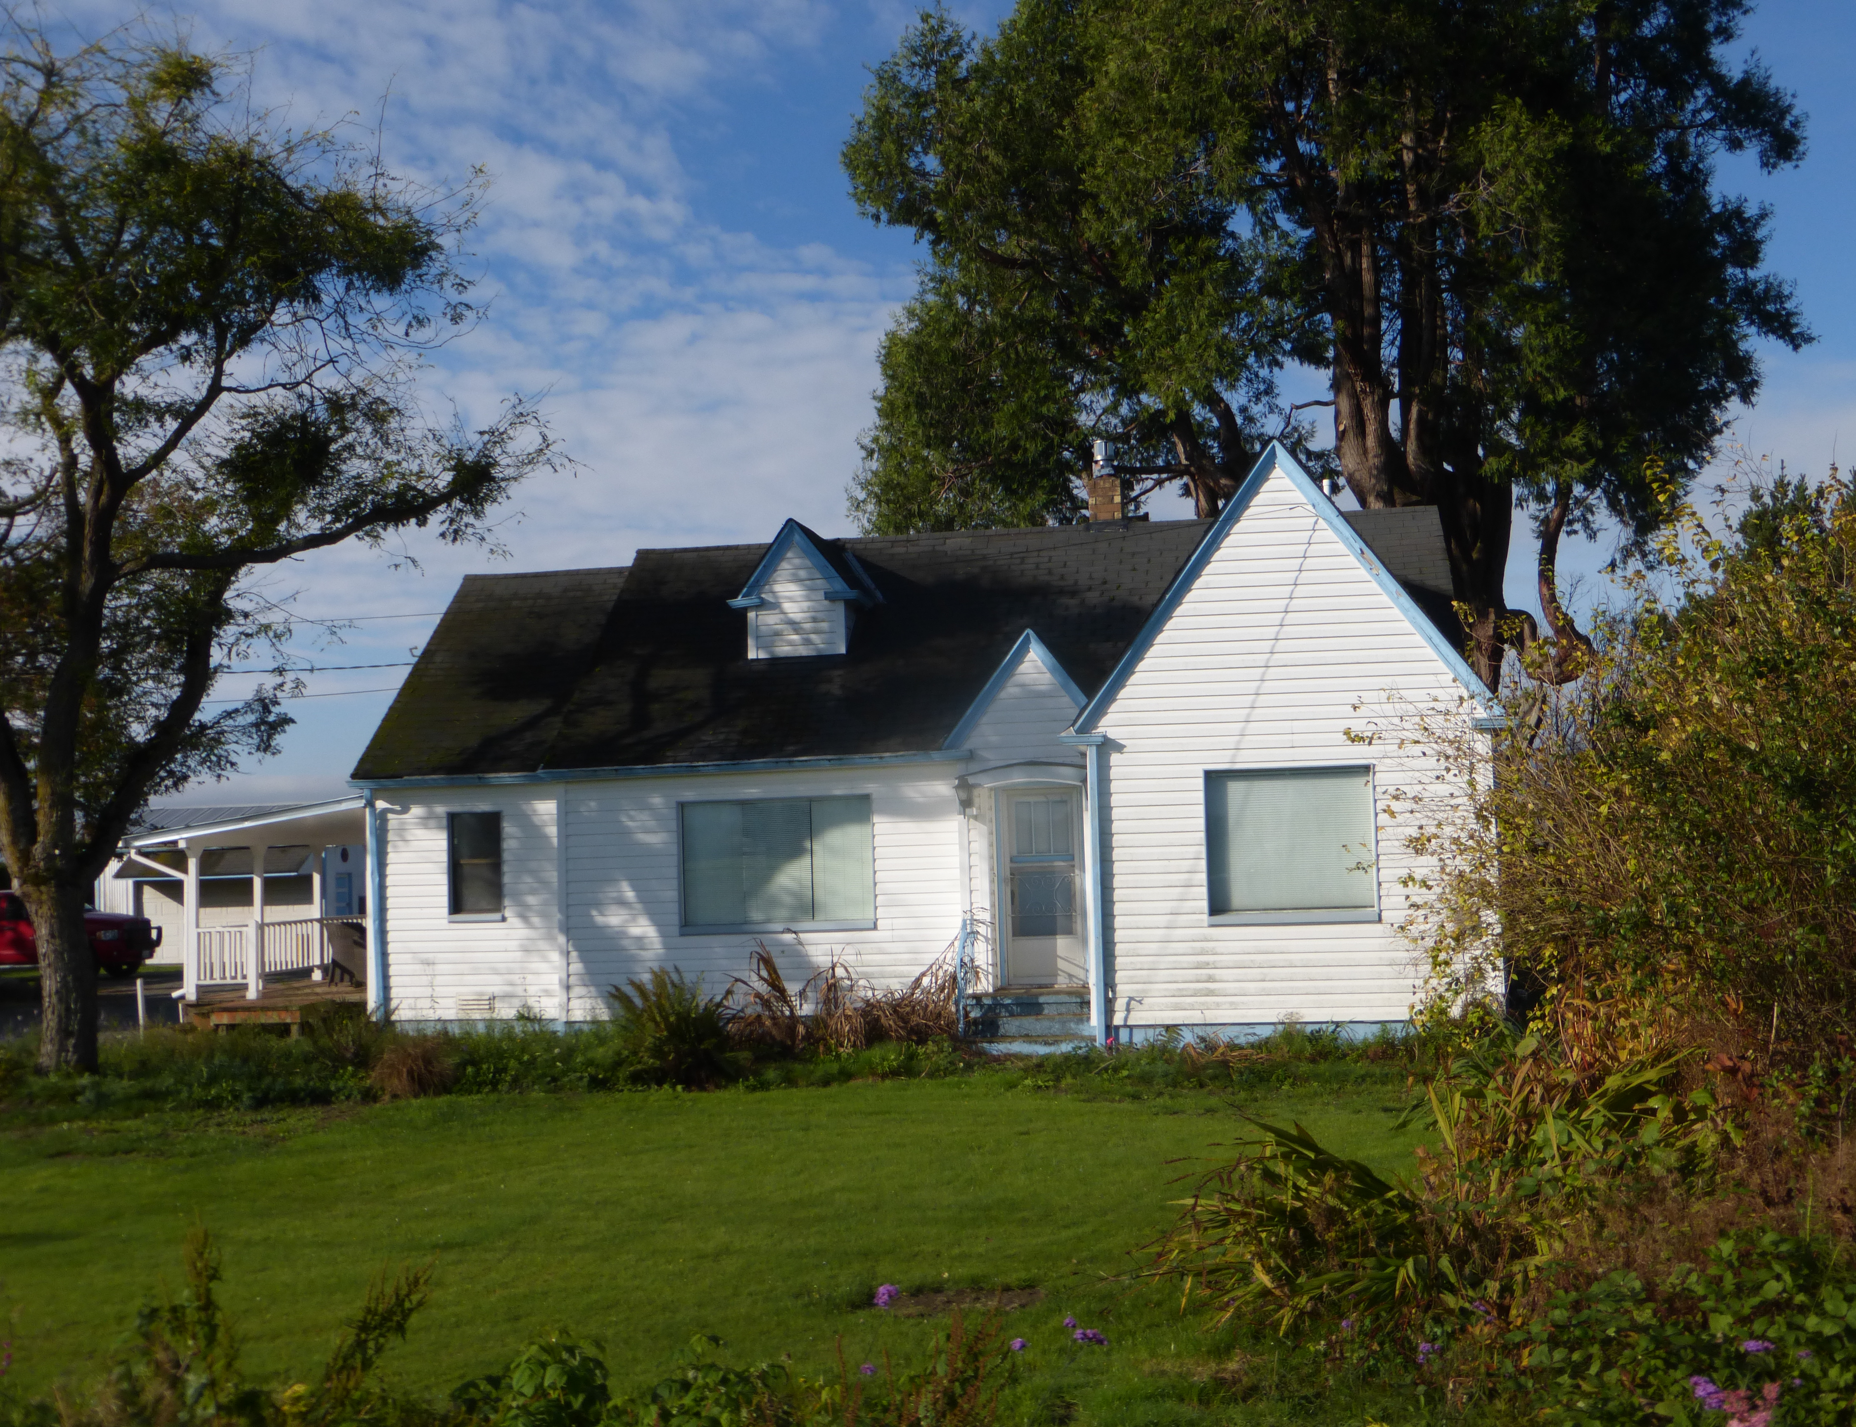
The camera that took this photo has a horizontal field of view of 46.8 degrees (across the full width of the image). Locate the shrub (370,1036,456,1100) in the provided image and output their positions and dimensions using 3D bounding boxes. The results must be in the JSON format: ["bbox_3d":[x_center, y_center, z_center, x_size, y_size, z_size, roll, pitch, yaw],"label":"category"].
[{"bbox_3d":[-4.685,3.218,19.500,0.770,0.570,0.720,-2,-4,8],"label":"shrub"}]

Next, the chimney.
[{"bbox_3d":[2.160,-2.820,26.072,0.450,1.050,0.450,-2,-4,8],"label":"chimney"}]

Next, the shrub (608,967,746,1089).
[{"bbox_3d":[-2.344,2.933,20.000,1.260,1.080,1.200,-2,-4,8],"label":"shrub"}]

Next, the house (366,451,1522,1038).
[{"bbox_3d":[-0.080,0.628,24.892,12.240,5.860,9.850,-2,-4,8],"label":"house"}]

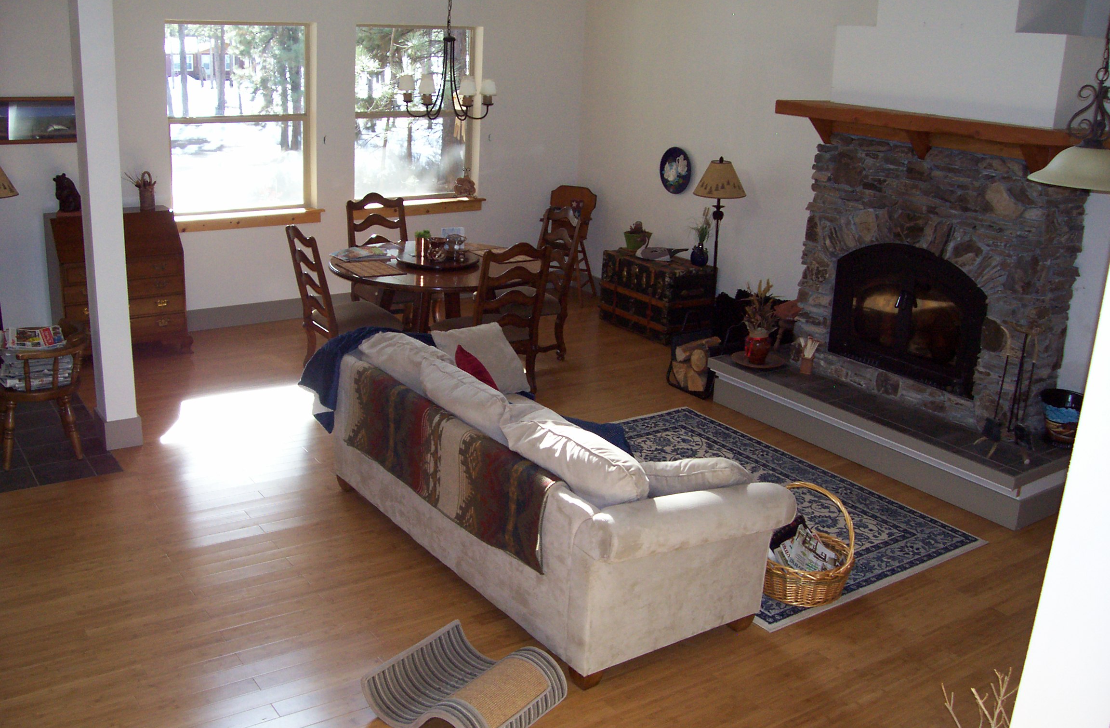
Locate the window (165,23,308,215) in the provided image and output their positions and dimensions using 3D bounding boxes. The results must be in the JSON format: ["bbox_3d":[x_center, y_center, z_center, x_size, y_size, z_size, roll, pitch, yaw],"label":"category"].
[{"bbox_3d":[-2.406,-1.889,8.345,1.183,1.440,0.120,-10,22,-35],"label":"window"}]

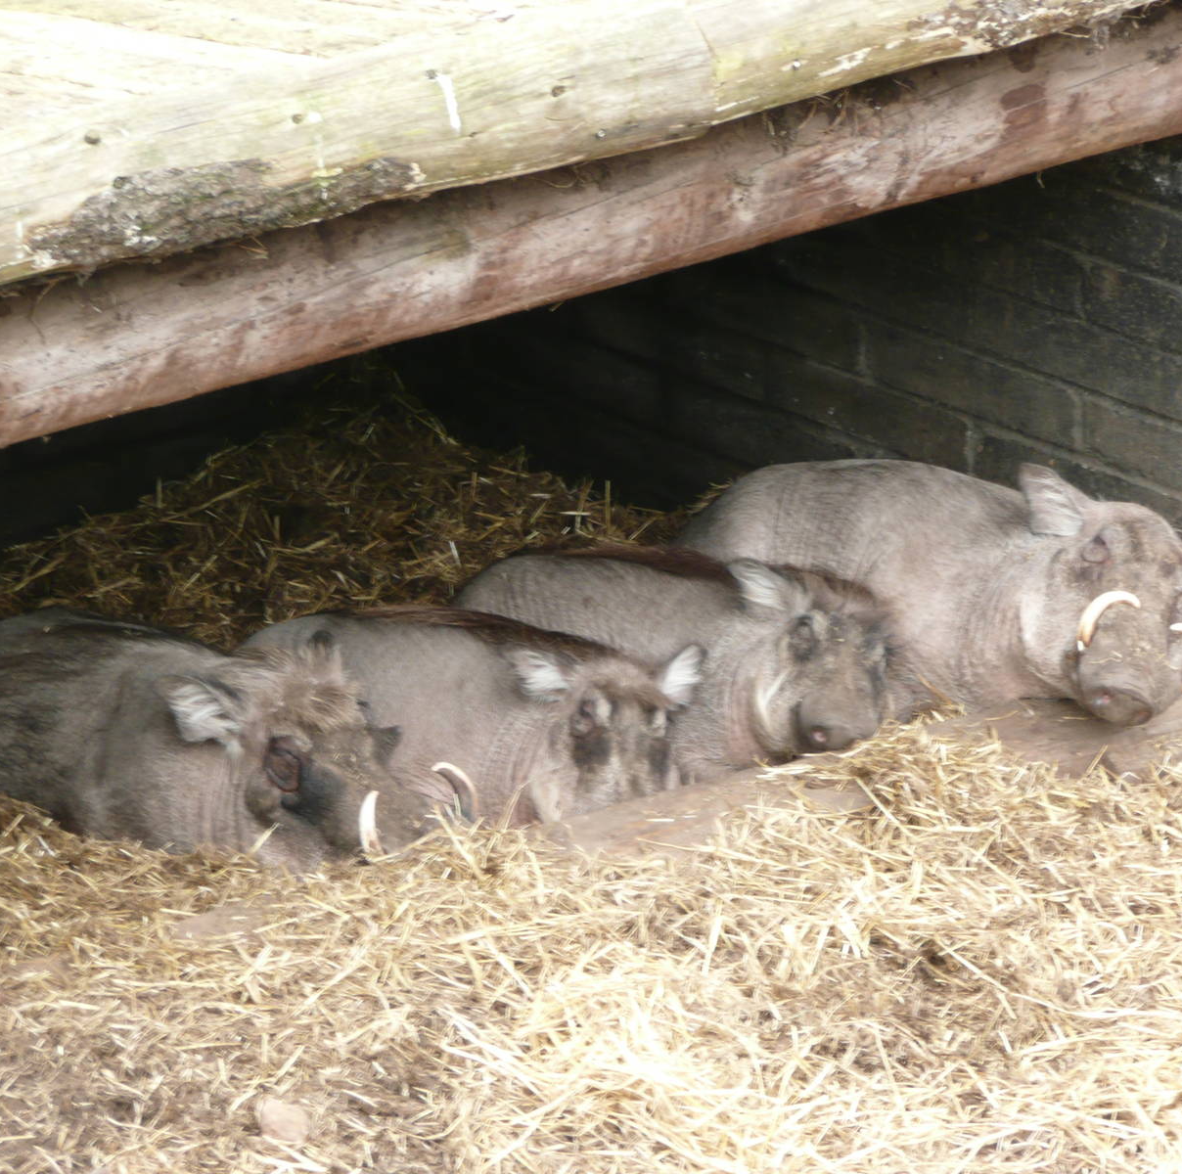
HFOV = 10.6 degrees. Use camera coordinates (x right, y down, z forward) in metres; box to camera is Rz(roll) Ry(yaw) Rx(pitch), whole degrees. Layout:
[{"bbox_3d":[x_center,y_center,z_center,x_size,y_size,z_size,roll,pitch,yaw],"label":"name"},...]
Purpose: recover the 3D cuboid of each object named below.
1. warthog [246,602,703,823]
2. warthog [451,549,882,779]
[{"bbox_3d":[-0.190,0.199,9.550,0.920,0.340,0.380,16,23,43],"label":"warthog"},{"bbox_3d":[0.121,0.121,9.750,0.380,0.340,0.920,-16,23,-42],"label":"warthog"}]

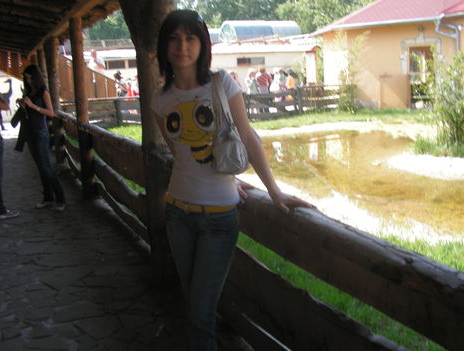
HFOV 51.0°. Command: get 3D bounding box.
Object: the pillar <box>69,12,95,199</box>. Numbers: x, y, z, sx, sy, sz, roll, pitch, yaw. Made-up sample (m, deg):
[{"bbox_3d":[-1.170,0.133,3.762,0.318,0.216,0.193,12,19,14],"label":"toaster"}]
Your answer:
[{"bbox_3d":[-1.866,-0.813,6.033,0.170,2.180,0.170,-7,12,-24],"label":"pillar"}]

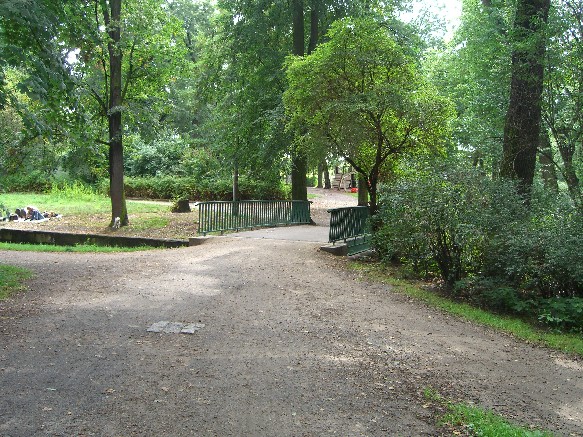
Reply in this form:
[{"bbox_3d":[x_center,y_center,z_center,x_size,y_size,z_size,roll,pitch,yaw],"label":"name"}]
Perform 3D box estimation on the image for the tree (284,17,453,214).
[{"bbox_3d":[2.142,-2.392,17.800,4.700,6.300,4.500,0,2,0],"label":"tree"}]

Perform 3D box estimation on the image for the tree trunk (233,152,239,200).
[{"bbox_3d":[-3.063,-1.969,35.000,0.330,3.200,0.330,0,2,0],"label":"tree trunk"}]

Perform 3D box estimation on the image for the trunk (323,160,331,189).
[{"bbox_3d":[3.008,-3.782,55.000,0.600,2.500,0.600,0,2,0],"label":"trunk"}]

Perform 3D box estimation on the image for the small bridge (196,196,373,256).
[{"bbox_3d":[0.749,0.170,21.800,4.300,1.600,8.600,1,2,25],"label":"small bridge"}]

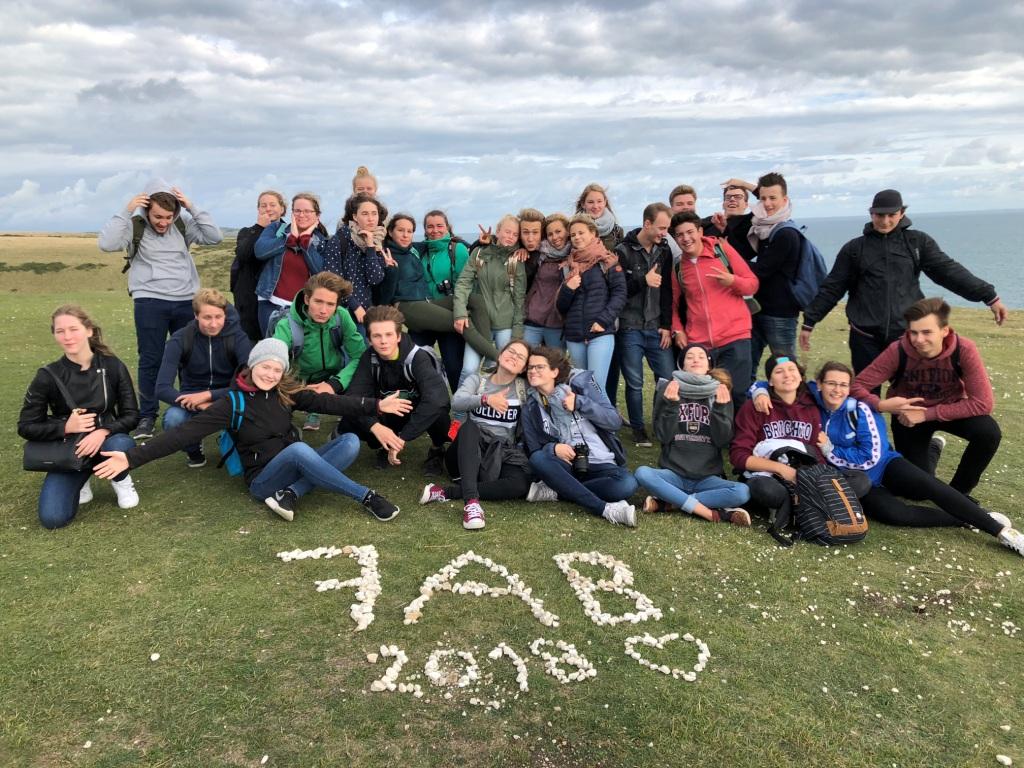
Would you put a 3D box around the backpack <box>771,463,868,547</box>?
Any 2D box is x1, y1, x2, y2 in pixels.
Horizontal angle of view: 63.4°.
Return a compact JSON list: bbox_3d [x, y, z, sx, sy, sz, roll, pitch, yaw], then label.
[{"bbox_3d":[1.486,0.567,3.900,0.280,0.410,0.210,-13,-5,-45],"label":"backpack"}]

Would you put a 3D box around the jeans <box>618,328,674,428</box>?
[{"bbox_3d":[0.902,-0.094,5.596,0.400,0.900,0.320,-5,11,-11],"label":"jeans"}]

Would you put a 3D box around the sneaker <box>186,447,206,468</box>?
[{"bbox_3d":[-1.974,0.432,5.159,0.105,0.115,0.285,-7,11,-24],"label":"sneaker"}]

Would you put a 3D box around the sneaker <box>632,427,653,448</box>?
[{"bbox_3d":[0.890,0.365,5.650,0.100,0.110,0.270,-3,11,-7],"label":"sneaker"}]

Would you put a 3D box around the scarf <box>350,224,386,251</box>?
[{"bbox_3d":[-0.953,-0.979,5.500,0.250,0.200,0.240,-5,11,-14],"label":"scarf"}]

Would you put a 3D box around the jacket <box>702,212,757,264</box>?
[{"bbox_3d":[1.542,-0.901,5.900,0.520,0.660,0.310,-1,10,6],"label":"jacket"}]

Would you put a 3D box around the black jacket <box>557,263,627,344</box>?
[{"bbox_3d":[0.515,-0.534,5.300,0.460,0.570,0.350,1,11,17],"label":"black jacket"}]

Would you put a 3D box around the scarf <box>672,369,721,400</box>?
[{"bbox_3d":[1.007,0.008,4.520,0.270,0.180,0.220,-1,11,7],"label":"scarf"}]

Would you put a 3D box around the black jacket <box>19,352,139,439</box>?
[{"bbox_3d":[-2.245,0.070,4.300,0.560,0.450,0.360,-6,12,-22],"label":"black jacket"}]

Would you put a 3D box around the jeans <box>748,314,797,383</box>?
[{"bbox_3d":[1.626,-0.034,5.170,0.400,0.930,0.320,-10,13,-34],"label":"jeans"}]

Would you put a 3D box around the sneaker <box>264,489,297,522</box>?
[{"bbox_3d":[-1.193,0.626,4.270,0.100,0.110,0.265,38,-4,-43],"label":"sneaker"}]

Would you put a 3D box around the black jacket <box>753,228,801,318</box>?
[{"bbox_3d":[1.714,-0.747,5.450,0.370,0.660,0.440,-8,12,-27],"label":"black jacket"}]

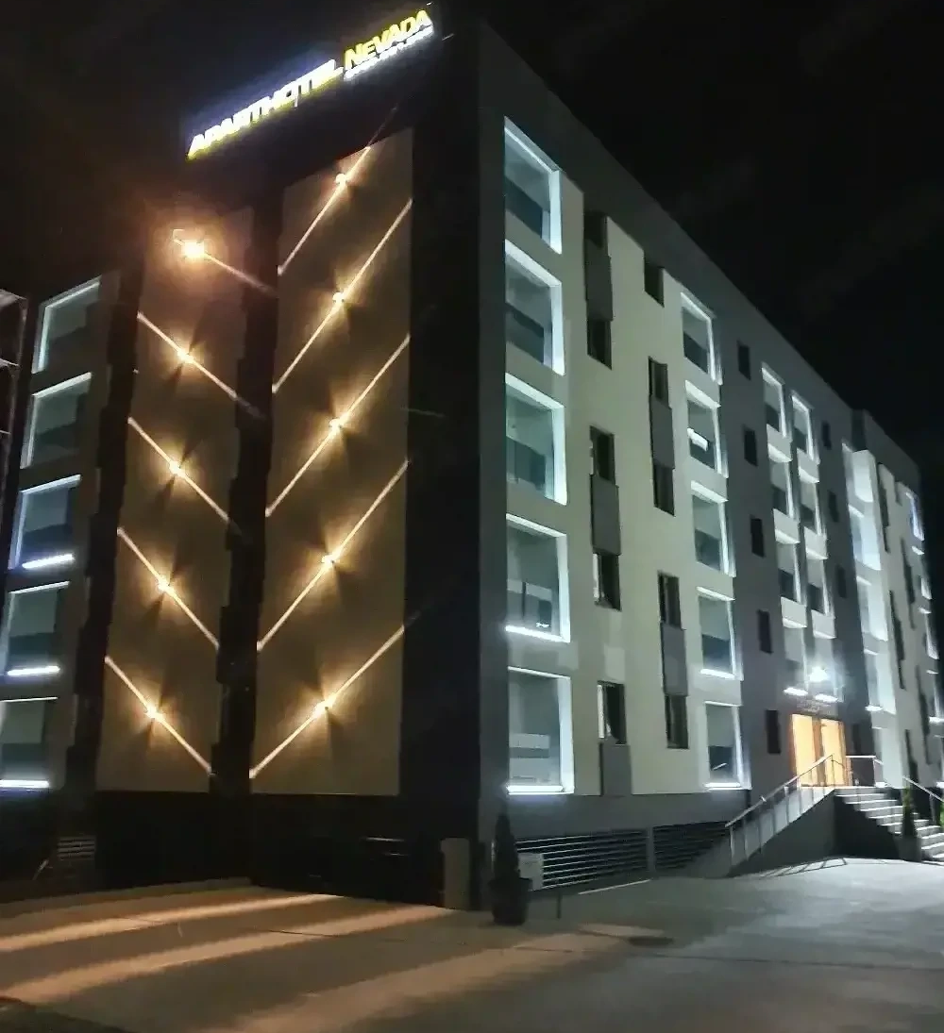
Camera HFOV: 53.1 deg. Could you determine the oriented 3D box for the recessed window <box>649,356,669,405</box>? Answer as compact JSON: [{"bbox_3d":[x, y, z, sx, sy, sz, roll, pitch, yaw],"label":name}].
[{"bbox_3d":[4.604,-3.455,23.759,0.200,1.034,1.079,-11,-19,35],"label":"recessed window"}]

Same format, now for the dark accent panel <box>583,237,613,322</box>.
[{"bbox_3d":[2.997,-5.617,22.273,0.120,1.711,1.225,-10,-18,34],"label":"dark accent panel"}]

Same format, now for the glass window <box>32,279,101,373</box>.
[{"bbox_3d":[-11.385,-5.361,26.892,3.030,2.135,0.300,-10,-18,34],"label":"glass window"}]

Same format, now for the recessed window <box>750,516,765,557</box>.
[{"bbox_3d":[8.286,0.592,27.800,0.200,1.094,1.018,-11,-19,35],"label":"recessed window"}]

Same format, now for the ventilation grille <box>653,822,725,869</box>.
[{"bbox_3d":[5.399,7.749,22.445,0.100,0.895,5.291,-10,-18,34],"label":"ventilation grille"}]

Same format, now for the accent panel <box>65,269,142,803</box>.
[{"bbox_3d":[-9.112,-0.029,23.688,1.335,13.926,0.200,-10,-18,34],"label":"accent panel"}]

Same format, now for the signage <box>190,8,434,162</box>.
[{"bbox_3d":[-4.079,-9.983,22.034,7.798,0.760,0.200,-10,-18,33],"label":"signage"}]

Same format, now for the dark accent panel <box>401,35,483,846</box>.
[{"bbox_3d":[-0.452,-2.092,17.586,1.626,15.276,0.250,-10,-18,33],"label":"dark accent panel"}]

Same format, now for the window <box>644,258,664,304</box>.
[{"bbox_3d":[4.610,-6.116,24.488,0.200,0.988,1.079,-11,-19,35],"label":"window"}]

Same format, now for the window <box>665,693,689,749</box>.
[{"bbox_3d":[4.562,4.681,21.499,0.200,1.170,1.155,-11,-19,35],"label":"window"}]

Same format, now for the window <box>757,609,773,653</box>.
[{"bbox_3d":[8.280,3.282,27.063,0.200,1.140,1.018,-11,-19,35],"label":"window"}]

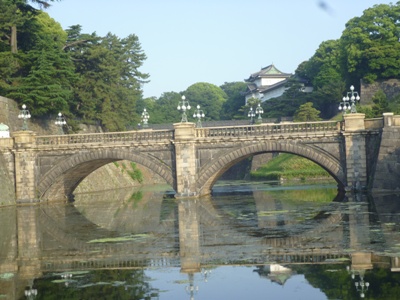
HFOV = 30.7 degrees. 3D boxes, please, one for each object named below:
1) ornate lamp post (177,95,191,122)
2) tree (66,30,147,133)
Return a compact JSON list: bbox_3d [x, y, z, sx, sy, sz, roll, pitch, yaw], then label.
[{"bbox_3d":[-1.570,-4.042,72.667,1.350,2.738,1.350,-3,-2,7],"label":"ornate lamp post"},{"bbox_3d":[-15.883,-11.933,125.000,14.080,17.857,13.000,-3,-2,0],"label":"tree"}]

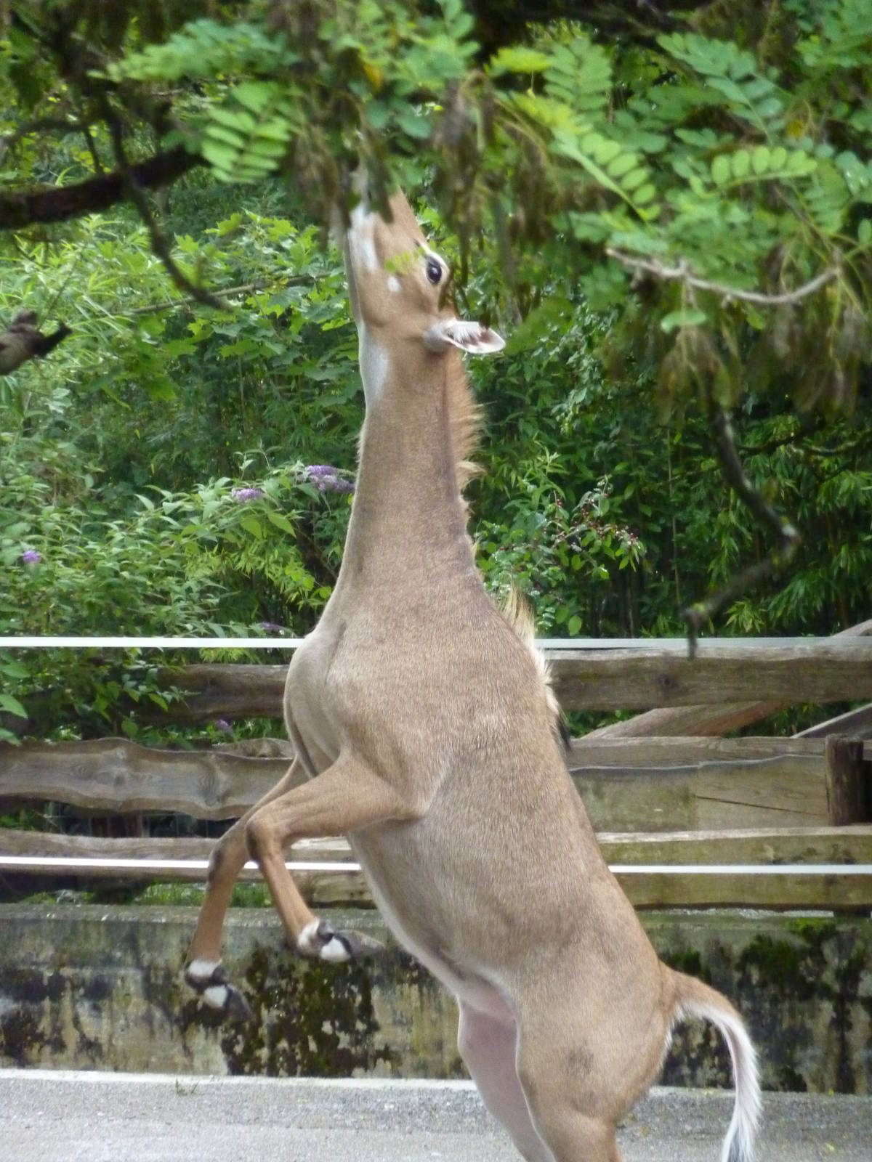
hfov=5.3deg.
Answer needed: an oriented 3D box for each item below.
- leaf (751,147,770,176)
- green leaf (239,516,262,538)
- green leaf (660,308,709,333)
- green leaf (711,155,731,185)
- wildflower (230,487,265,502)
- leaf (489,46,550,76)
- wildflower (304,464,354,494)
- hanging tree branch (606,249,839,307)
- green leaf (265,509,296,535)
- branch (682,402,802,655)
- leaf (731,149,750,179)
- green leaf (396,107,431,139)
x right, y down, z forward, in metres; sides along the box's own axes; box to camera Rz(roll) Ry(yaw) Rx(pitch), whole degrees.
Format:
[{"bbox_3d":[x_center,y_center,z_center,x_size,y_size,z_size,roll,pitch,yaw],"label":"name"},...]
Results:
[{"bbox_3d":[0.488,-0.631,14.000,0.029,0.044,0.015,0,1,0],"label":"leaf"},{"bbox_3d":[-0.566,-0.164,28.500,0.055,0.086,0.045,-40,0,0],"label":"green leaf"},{"bbox_3d":[0.372,-0.390,14.000,0.071,0.035,0.035,0,1,0],"label":"green leaf"},{"bbox_3d":[0.427,-0.616,14.000,0.030,0.046,0.015,0,1,0],"label":"green leaf"},{"bbox_3d":[-0.573,-0.263,28.500,0.105,0.047,0.055,0,1,0],"label":"wildflower"},{"bbox_3d":[0.127,-0.780,14.000,0.094,0.045,0.055,0,1,0],"label":"leaf"},{"bbox_3d":[-0.326,-0.310,28.500,0.158,0.091,0.100,0,1,0],"label":"wildflower"},{"bbox_3d":[0.430,-0.454,14.000,0.349,0.087,0.120,0,1,0],"label":"hanging tree branch"},{"bbox_3d":[-0.471,-0.179,28.500,0.116,0.050,0.045,41,0,0],"label":"green leaf"},{"bbox_3d":[0.484,-0.086,14.800,0.189,0.406,0.150,0,1,0],"label":"branch"},{"bbox_3d":[0.457,-0.625,14.000,0.030,0.045,0.015,0,1,0],"label":"leaf"},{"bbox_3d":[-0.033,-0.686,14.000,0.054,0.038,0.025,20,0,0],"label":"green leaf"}]

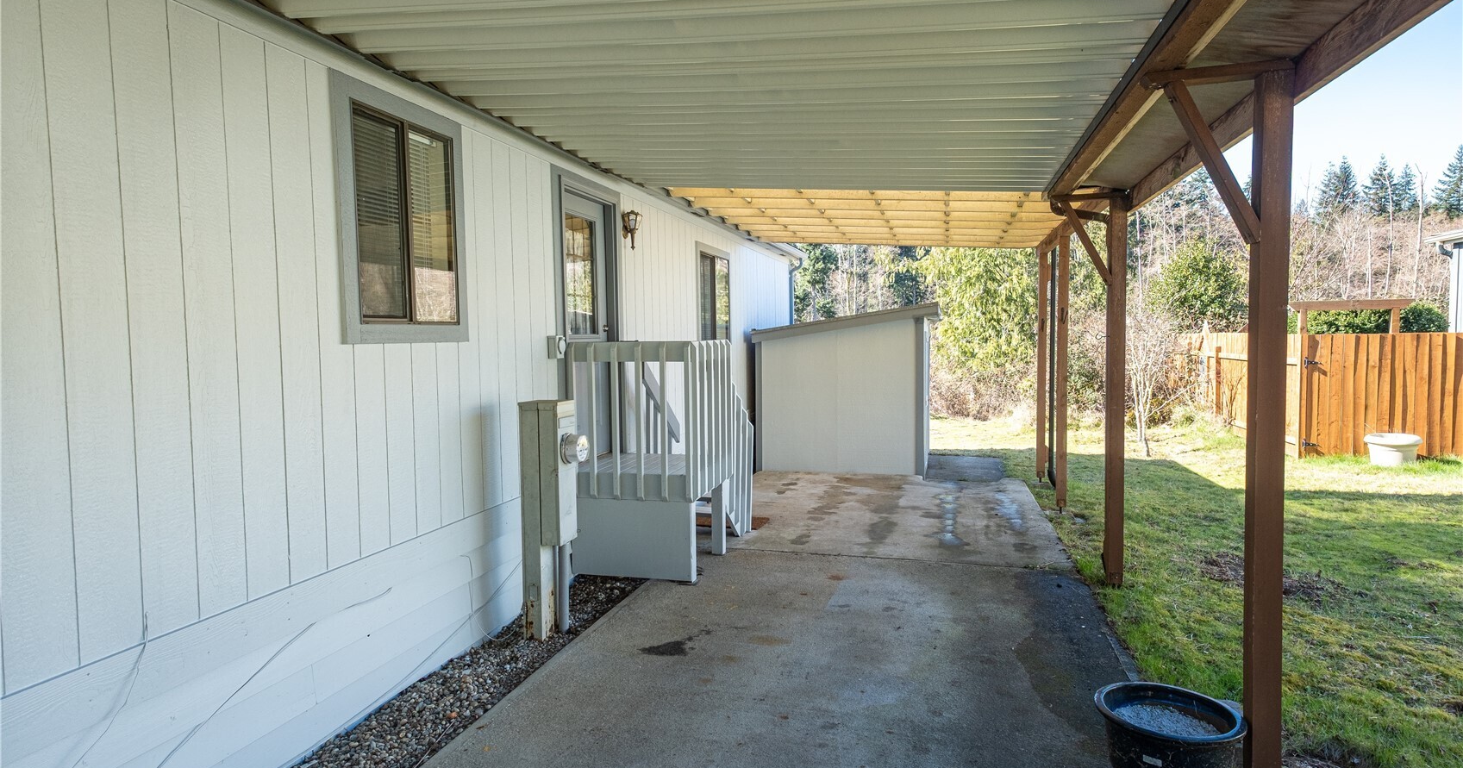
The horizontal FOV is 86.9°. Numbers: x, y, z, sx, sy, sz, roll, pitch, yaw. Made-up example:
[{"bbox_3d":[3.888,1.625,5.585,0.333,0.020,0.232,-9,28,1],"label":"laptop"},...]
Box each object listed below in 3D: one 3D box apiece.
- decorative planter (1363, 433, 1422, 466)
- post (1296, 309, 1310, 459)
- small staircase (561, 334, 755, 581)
[{"bbox_3d":[8.444,0.838,9.854,0.580,0.350,0.580,0,3,15],"label":"decorative planter"},{"bbox_3d":[7.776,-0.005,10.489,0.090,2.030,0.090,0,3,15],"label":"post"},{"bbox_3d":[-0.481,0.505,6.411,0.960,1.720,1.800,0,3,15],"label":"small staircase"}]

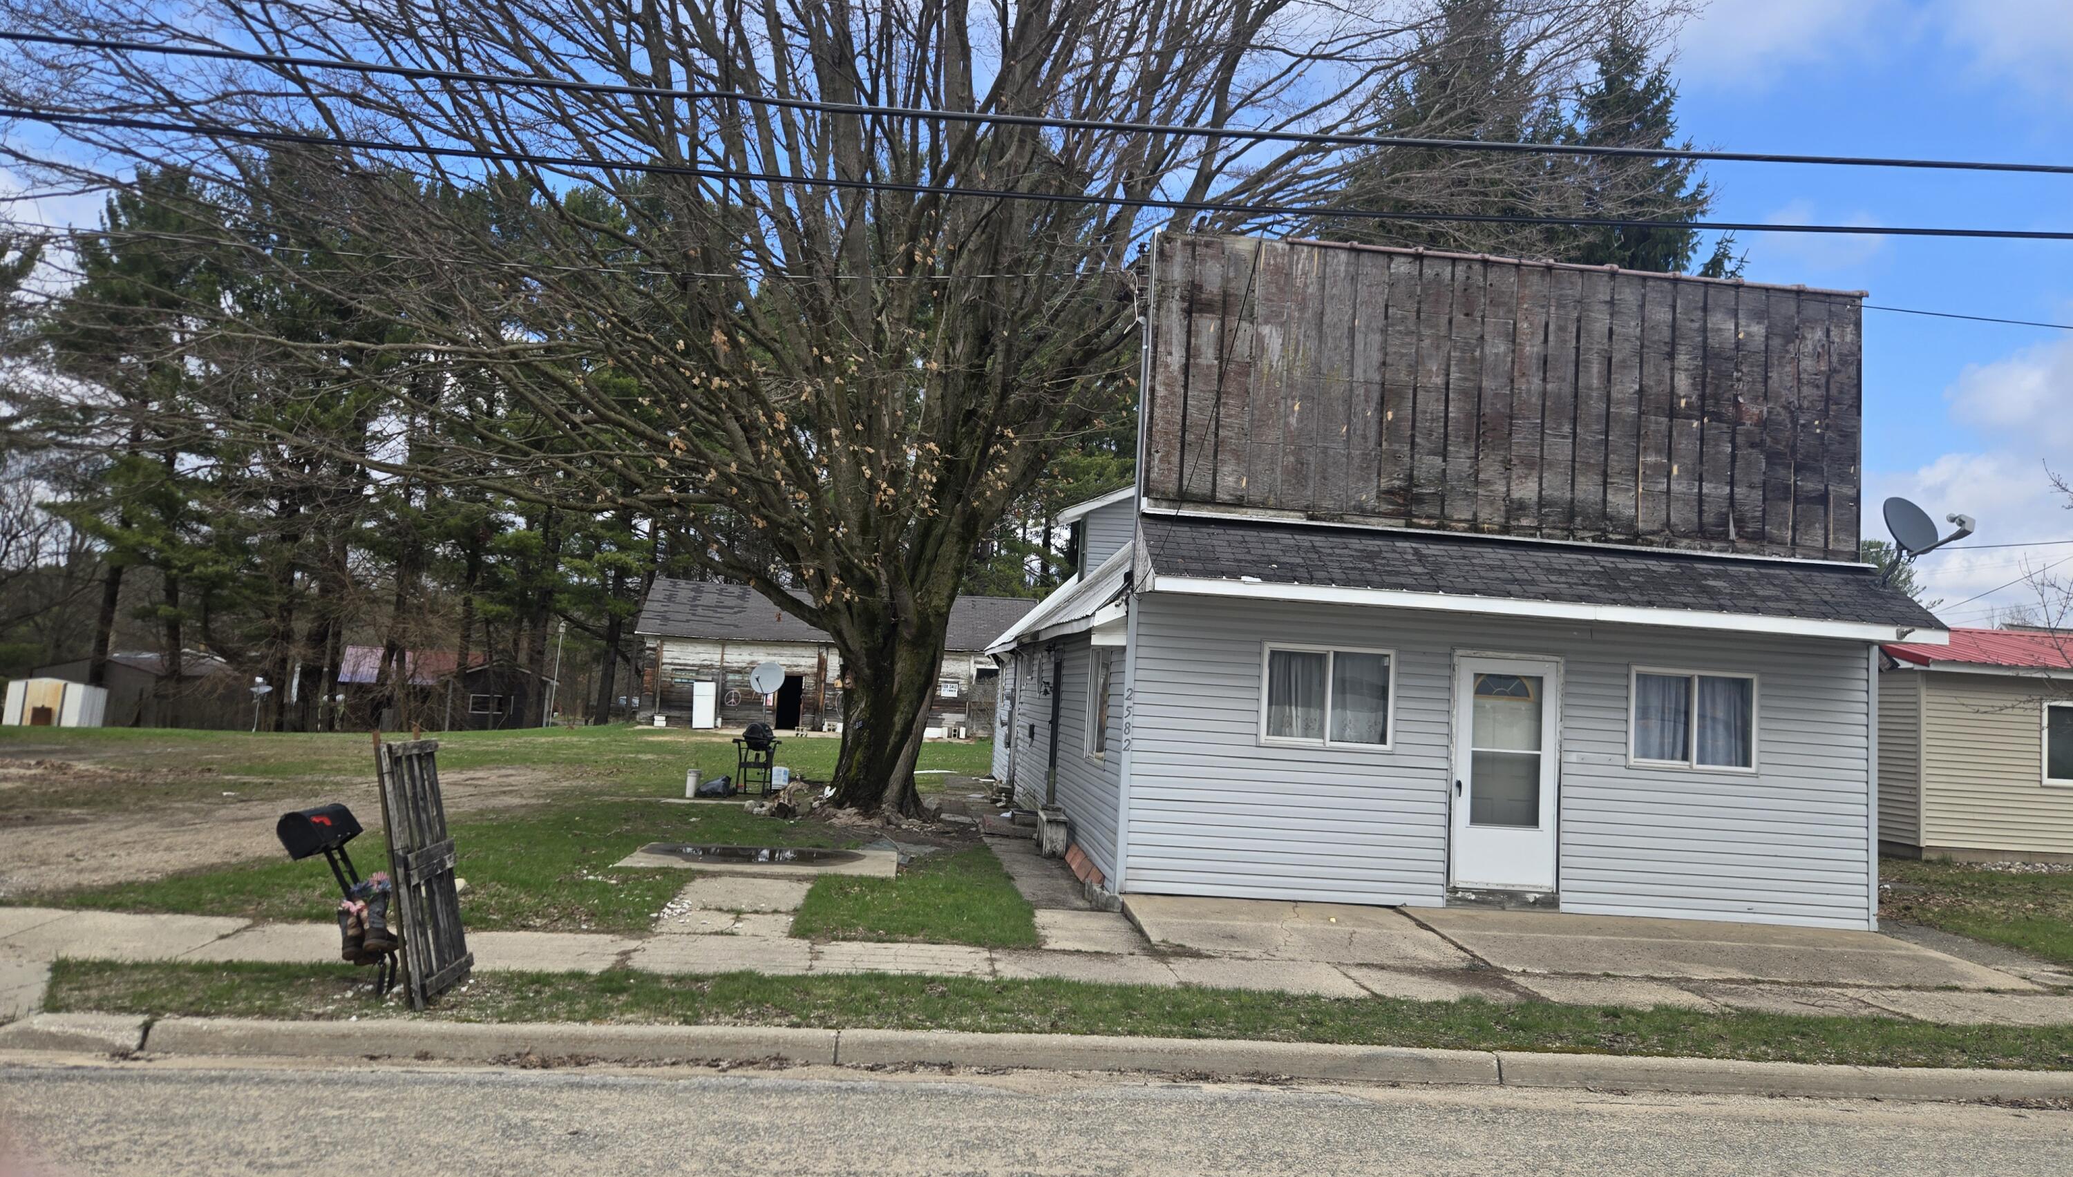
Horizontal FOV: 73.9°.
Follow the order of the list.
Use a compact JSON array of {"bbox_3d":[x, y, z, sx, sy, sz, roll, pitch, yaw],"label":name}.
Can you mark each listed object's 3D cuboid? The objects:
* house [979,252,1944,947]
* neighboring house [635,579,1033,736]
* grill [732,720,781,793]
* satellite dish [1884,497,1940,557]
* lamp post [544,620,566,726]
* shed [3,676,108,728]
[{"bbox_3d":[3.530,0.568,19.741,7.400,6.000,16.300,4,-5,-6],"label":"house"},{"bbox_3d":[-7.092,2.805,50.865,14.023,5.454,5.500,3,-5,-1],"label":"neighboring house"},{"bbox_3d":[-4.313,2.632,21.300,0.720,1.130,0.500,3,-5,0],"label":"grill"},{"bbox_3d":[7.758,-0.545,12.200,0.580,0.580,0.140,5,-28,-20],"label":"satellite dish"},{"bbox_3d":[-16.790,2.907,48.000,0.250,3.850,0.250,3,-5,0],"label":"lamp post"},{"bbox_3d":[-36.188,4.259,50.842,2.500,1.850,1.900,4,-5,-11],"label":"shed"}]

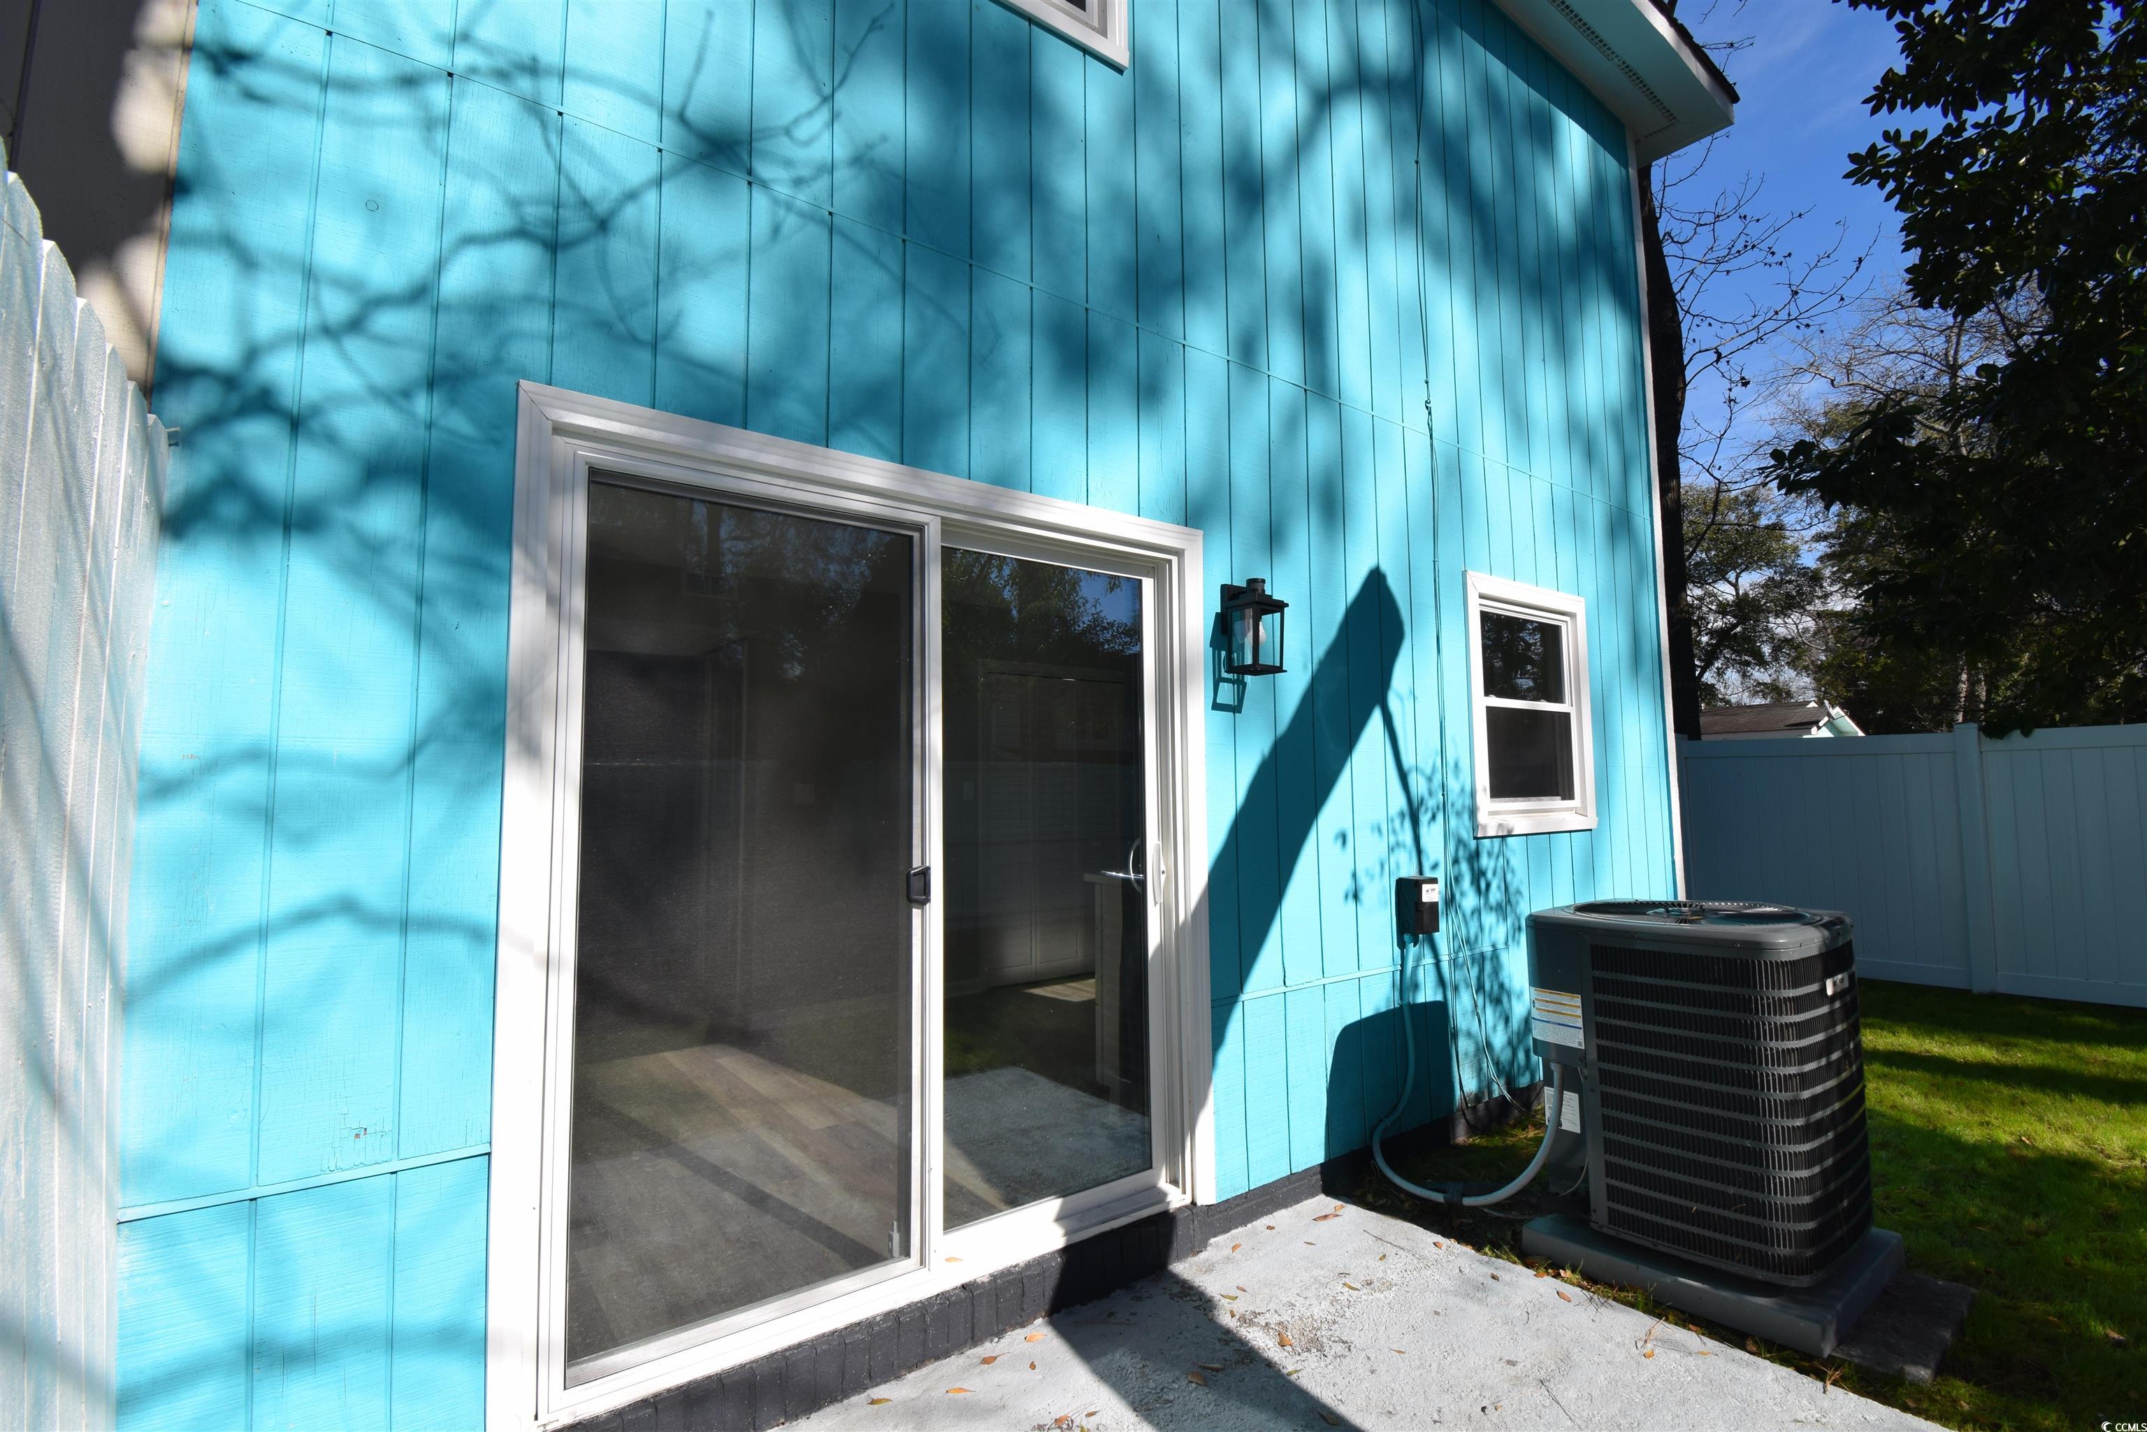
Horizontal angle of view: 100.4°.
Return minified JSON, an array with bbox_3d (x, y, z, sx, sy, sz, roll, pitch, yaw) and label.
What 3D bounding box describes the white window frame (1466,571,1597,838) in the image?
[{"bbox_3d":[2.110,-0.032,4.168,1.070,1.150,0.100,3,-6,-35],"label":"white window frame"}]

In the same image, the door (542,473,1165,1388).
[{"bbox_3d":[-0.376,0.440,2.374,1.720,1.950,0.110,3,-6,-35],"label":"door"}]

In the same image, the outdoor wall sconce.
[{"bbox_3d":[0.606,-0.302,2.996,0.150,0.315,0.175,3,-6,-35],"label":"outdoor wall sconce"}]

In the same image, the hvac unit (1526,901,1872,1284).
[{"bbox_3d":[1.998,1.115,2.878,0.730,0.935,0.730,3,-6,-38],"label":"hvac unit"}]

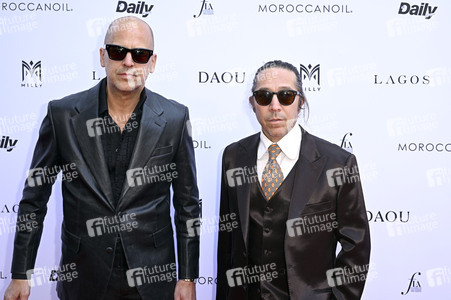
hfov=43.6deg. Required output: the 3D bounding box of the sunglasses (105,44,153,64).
[{"bbox_3d":[-0.315,-0.307,1.841,0.147,0.050,0.145,6,5,-12],"label":"sunglasses"}]

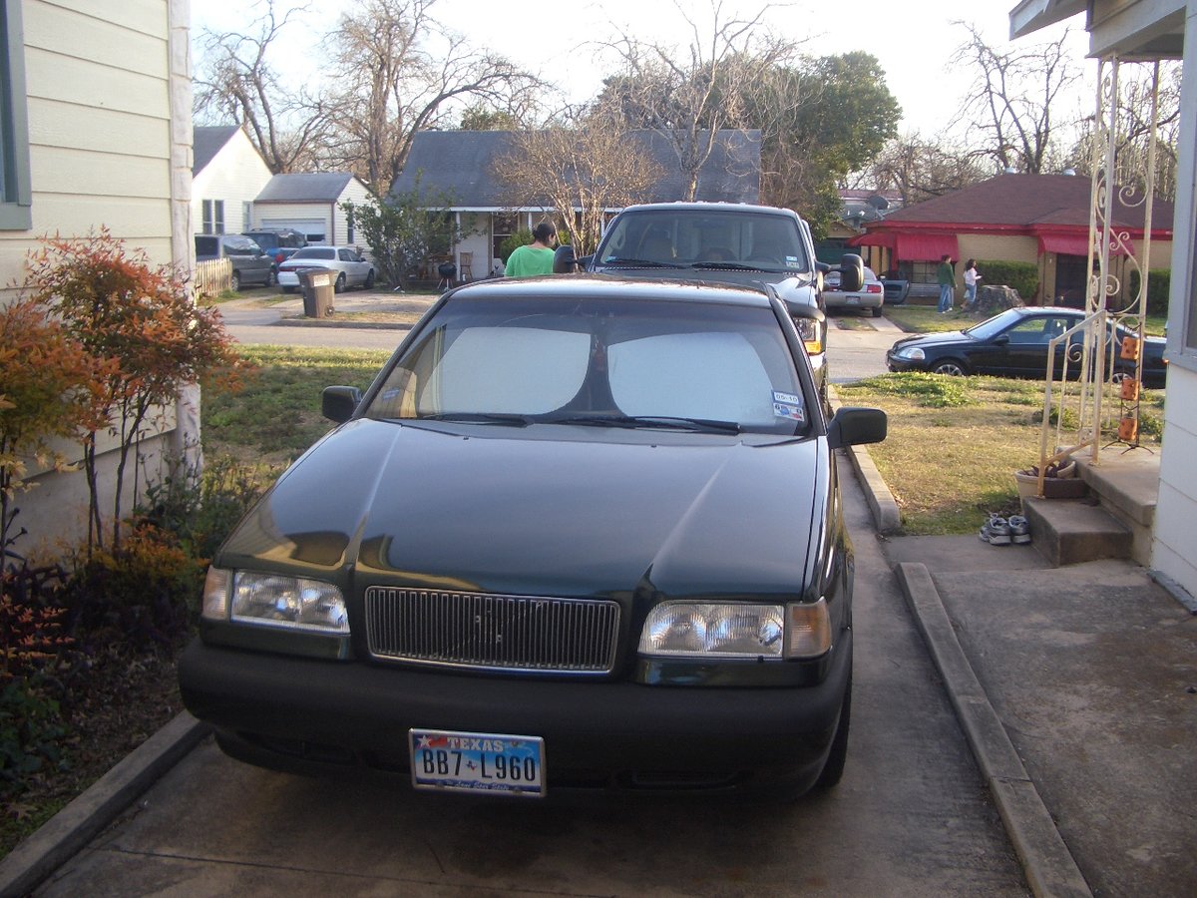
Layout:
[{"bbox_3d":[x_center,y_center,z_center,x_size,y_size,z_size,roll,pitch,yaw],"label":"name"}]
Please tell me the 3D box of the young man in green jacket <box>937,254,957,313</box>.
[{"bbox_3d":[10.355,-4.892,36.000,0.420,1.710,0.520,-7,12,-34],"label":"young man in green jacket"}]

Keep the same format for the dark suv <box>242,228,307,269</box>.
[{"bbox_3d":[-12.330,-7.615,46.891,1.800,1.740,4.500,1,10,6],"label":"dark suv"}]

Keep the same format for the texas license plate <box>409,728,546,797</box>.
[{"bbox_3d":[-0.274,0.714,2.750,0.312,0.159,0.020,2,14,8],"label":"texas license plate"}]

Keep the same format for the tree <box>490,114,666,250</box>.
[{"bbox_3d":[-0.568,-6.941,35.330,5.000,5.480,4.800,1,10,7],"label":"tree"}]

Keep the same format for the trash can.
[{"bbox_3d":[-6.566,-3.639,28.300,0.720,1.140,0.820,10,14,43],"label":"trash can"}]

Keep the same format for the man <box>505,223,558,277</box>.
[{"bbox_3d":[-0.659,-1.352,11.847,0.520,1.700,0.330,4,11,20],"label":"man"}]

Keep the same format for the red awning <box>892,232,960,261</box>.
[{"bbox_3d":[10.370,-6.392,38.300,2.050,0.850,0.800,1,10,6],"label":"red awning"}]

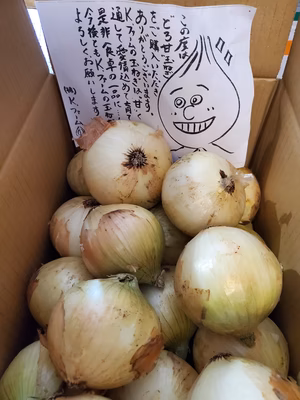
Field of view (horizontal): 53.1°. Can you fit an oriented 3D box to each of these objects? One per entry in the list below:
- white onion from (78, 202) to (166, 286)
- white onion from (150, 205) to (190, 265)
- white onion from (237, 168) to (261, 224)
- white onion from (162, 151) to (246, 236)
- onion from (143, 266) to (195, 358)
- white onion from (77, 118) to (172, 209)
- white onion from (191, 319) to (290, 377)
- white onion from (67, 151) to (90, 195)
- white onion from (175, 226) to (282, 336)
[{"bbox_3d":[-0.029,0.046,0.311,0.083,0.083,0.090,-41,90,0],"label":"white onion"},{"bbox_3d":[0.026,0.040,0.384,0.081,0.078,0.081,0,49,0],"label":"white onion"},{"bbox_3d":[0.105,-0.006,0.396,0.079,0.076,0.079,0,49,0],"label":"white onion"},{"bbox_3d":[0.059,-0.007,0.330,0.092,0.088,0.092,13,68,-35],"label":"white onion"},{"bbox_3d":[0.017,0.117,0.323,0.080,0.090,0.080,-9,18,3],"label":"onion"},{"bbox_3d":[-0.024,-0.039,0.322,0.094,0.088,0.094,1,82,-10],"label":"white onion"},{"bbox_3d":[0.088,0.148,0.297,0.090,0.086,0.090,0,49,0],"label":"white onion"},{"bbox_3d":[-0.074,-0.035,0.387,0.066,0.063,0.066,0,49,0],"label":"white onion"},{"bbox_3d":[0.068,0.070,0.266,0.092,0.093,0.092,-11,18,4],"label":"white onion"}]

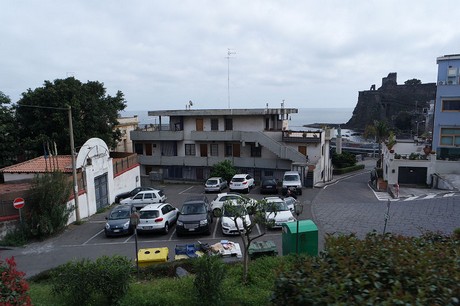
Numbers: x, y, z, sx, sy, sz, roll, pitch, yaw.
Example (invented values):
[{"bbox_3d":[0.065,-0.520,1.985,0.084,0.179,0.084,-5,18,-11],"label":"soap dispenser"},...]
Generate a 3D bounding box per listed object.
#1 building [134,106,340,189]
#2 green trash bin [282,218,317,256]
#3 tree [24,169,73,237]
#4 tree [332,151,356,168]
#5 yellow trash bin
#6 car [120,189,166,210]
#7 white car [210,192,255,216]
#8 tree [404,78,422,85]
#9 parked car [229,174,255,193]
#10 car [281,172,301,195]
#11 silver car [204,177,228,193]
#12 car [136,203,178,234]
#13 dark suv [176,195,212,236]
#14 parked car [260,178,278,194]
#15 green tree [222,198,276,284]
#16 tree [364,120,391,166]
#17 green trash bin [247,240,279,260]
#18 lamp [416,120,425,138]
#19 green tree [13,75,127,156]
[{"bbox_3d":[0.235,-0.997,38.837,23.000,8.700,9.500,1,8,11],"label":"building"},{"bbox_3d":[3.345,4.323,14.749,1.400,1.850,1.000,-3,8,-17],"label":"green trash bin"},{"bbox_3d":[-10.655,3.098,18.688,2.700,3.700,2.600,-1,8,0],"label":"tree"},{"bbox_3d":[16.026,1.612,42.669,3.600,2.900,3.200,-1,8,0],"label":"tree"},{"bbox_3d":[-3.217,4.741,12.905,1.220,1.250,0.950,-2,3,-3],"label":"yellow trash bin"},{"bbox_3d":[-7.456,4.028,26.607,3.785,1.423,1.577,-3,3,-8],"label":"car"},{"bbox_3d":[0.397,3.852,23.453,3.800,1.460,1.720,-3,3,-6],"label":"white car"},{"bbox_3d":[131.756,-50.477,220.000,12.000,6.500,11.000,-1,8,0],"label":"tree"},{"bbox_3d":[1.467,3.221,33.350,1.820,1.660,4.410,-1,3,17],"label":"parked car"},{"bbox_3d":[6.466,3.022,31.414,1.780,1.900,4.200,1,8,12],"label":"car"},{"bbox_3d":[-1.200,3.313,32.731,1.620,1.400,3.700,1,8,14],"label":"silver car"},{"bbox_3d":[-4.672,4.101,20.254,1.810,1.680,4.430,-2,3,3],"label":"car"},{"bbox_3d":[-2.172,3.997,19.738,1.910,1.740,4.500,-2,3,0],"label":"dark suv"},{"bbox_3d":[3.954,3.296,31.979,1.659,1.447,3.801,-2,3,5],"label":"parked car"},{"bbox_3d":[0.655,3.125,10.653,1.800,3.064,1.750,-1,8,0],"label":"green tree"},{"bbox_3d":[20.695,-0.478,43.396,3.700,6.700,3.700,-1,8,0],"label":"tree"},{"bbox_3d":[1.492,4.784,13.749,1.250,1.270,0.970,-1,8,-4],"label":"green trash bin"},{"bbox_3d":[59.065,-5.736,95.000,2.400,8.500,0.400,-1,8,0],"label":"lamp"},{"bbox_3d":[-17.030,-1.844,33.028,12.000,11.600,11.000,-1,8,0],"label":"green tree"}]

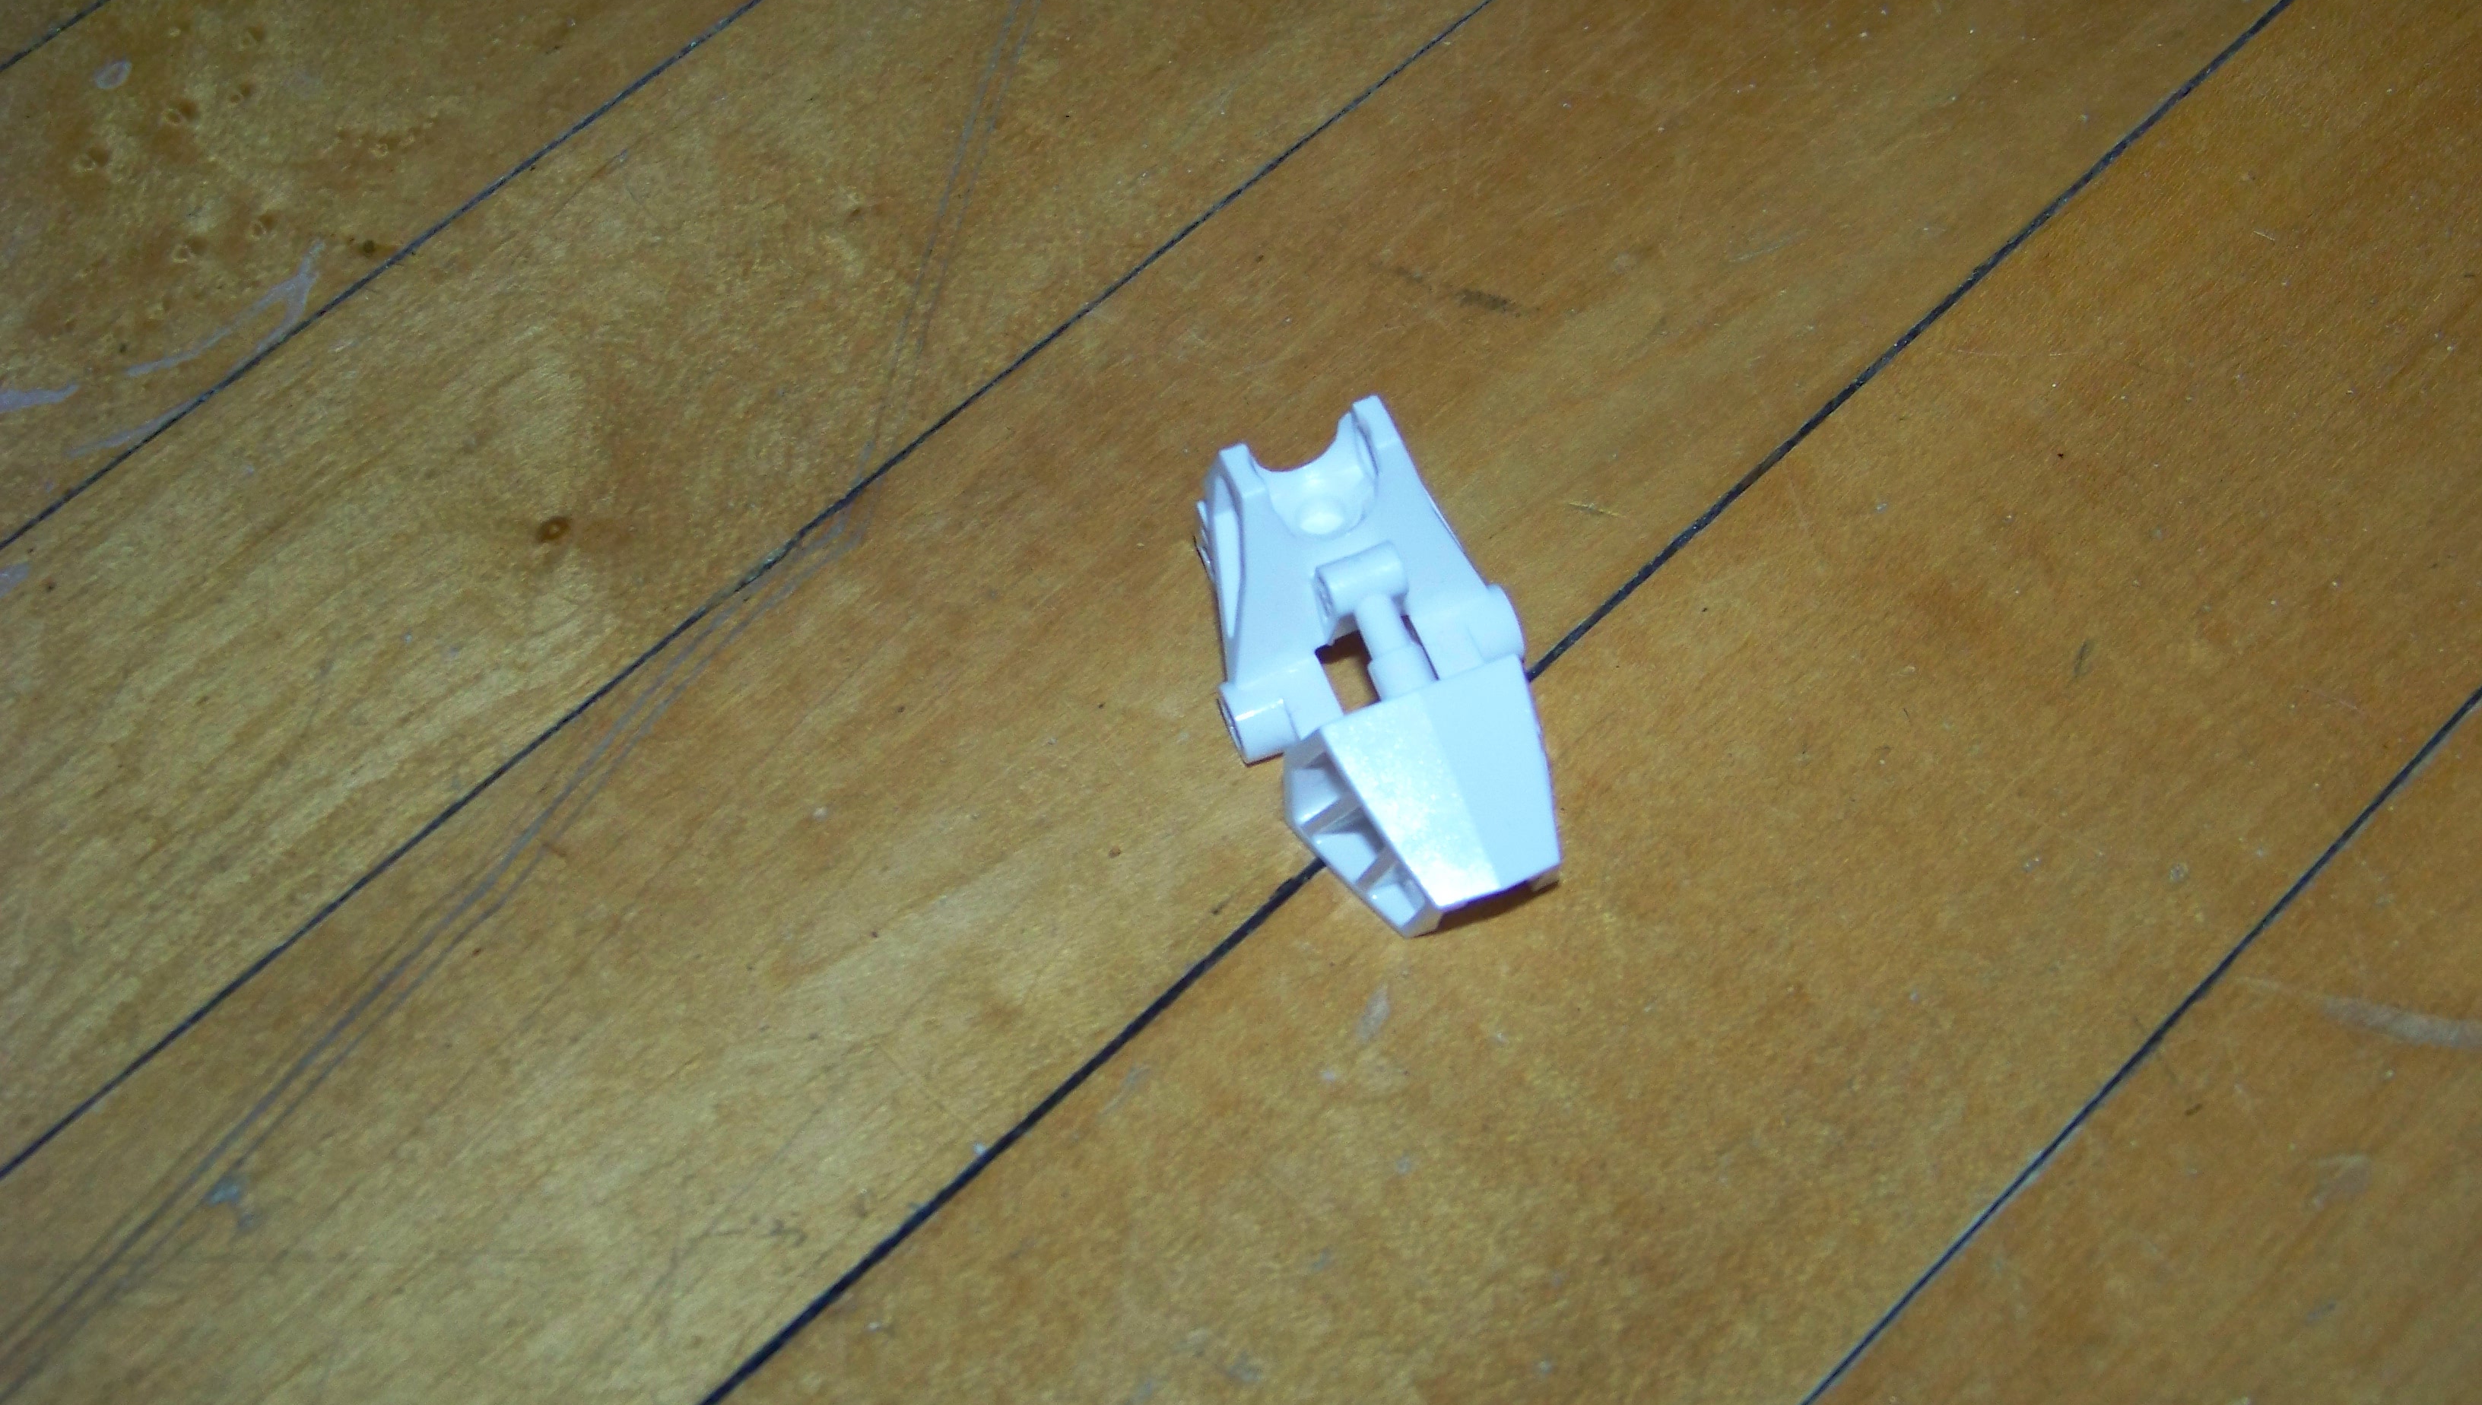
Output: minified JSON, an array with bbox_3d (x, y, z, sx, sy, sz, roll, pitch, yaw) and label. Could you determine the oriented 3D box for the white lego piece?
[{"bbox_3d":[0.011,-0.005,0.279,0.025,0.023,0.049,-20,54,-7],"label":"white lego piece"}]

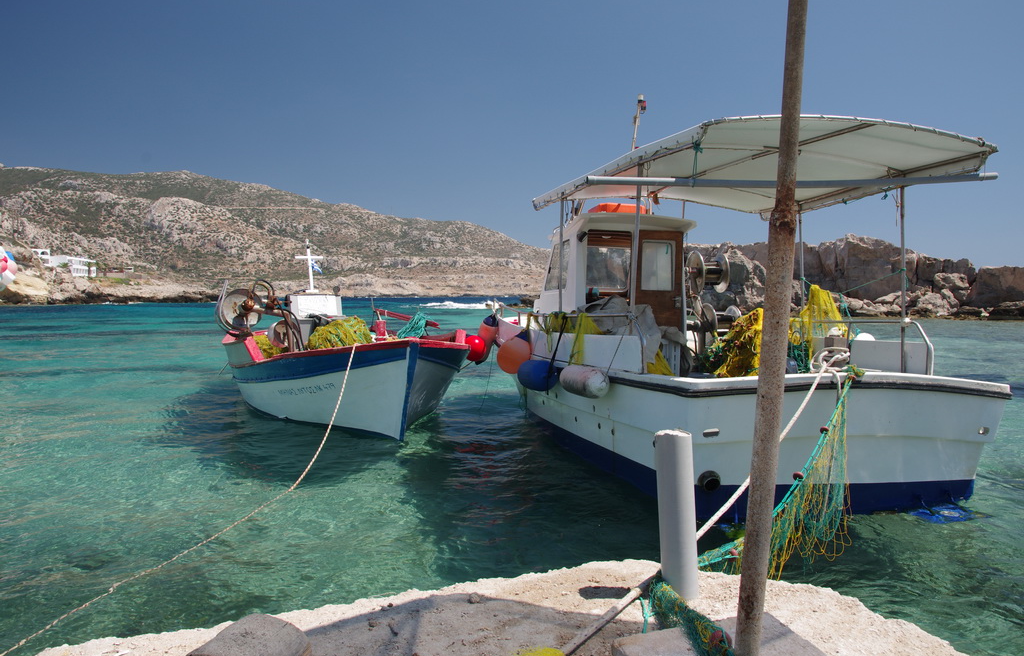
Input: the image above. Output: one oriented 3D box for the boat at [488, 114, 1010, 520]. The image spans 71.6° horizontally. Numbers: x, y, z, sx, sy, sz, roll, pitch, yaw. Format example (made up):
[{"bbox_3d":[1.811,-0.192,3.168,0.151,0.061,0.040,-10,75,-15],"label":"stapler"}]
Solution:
[{"bbox_3d":[1.600,-0.087,9.207,3.050,3.200,8.000,-1,3,-17],"label":"boat"}]

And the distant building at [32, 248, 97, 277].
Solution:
[{"bbox_3d":[-112.253,-16.180,178.000,9.000,7.000,12.500,3,4,42],"label":"distant building"}]

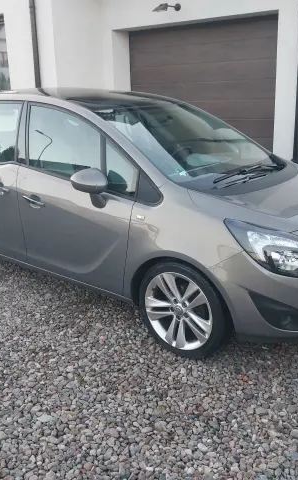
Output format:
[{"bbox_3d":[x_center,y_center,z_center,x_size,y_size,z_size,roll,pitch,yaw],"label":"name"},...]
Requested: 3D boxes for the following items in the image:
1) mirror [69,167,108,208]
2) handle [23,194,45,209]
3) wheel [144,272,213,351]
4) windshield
[{"bbox_3d":[-0.364,-0.336,3.484,0.180,0.250,0.230,13,22,38],"label":"mirror"},{"bbox_3d":[-0.805,-0.263,3.872,0.225,0.055,0.055,21,27,35],"label":"handle"},{"bbox_3d":[0.232,0.413,3.409,0.485,0.485,0.190,12,22,36],"label":"wheel"},{"bbox_3d":[0.298,-0.731,3.997,1.060,0.120,1.330,38,36,25],"label":"windshield"}]

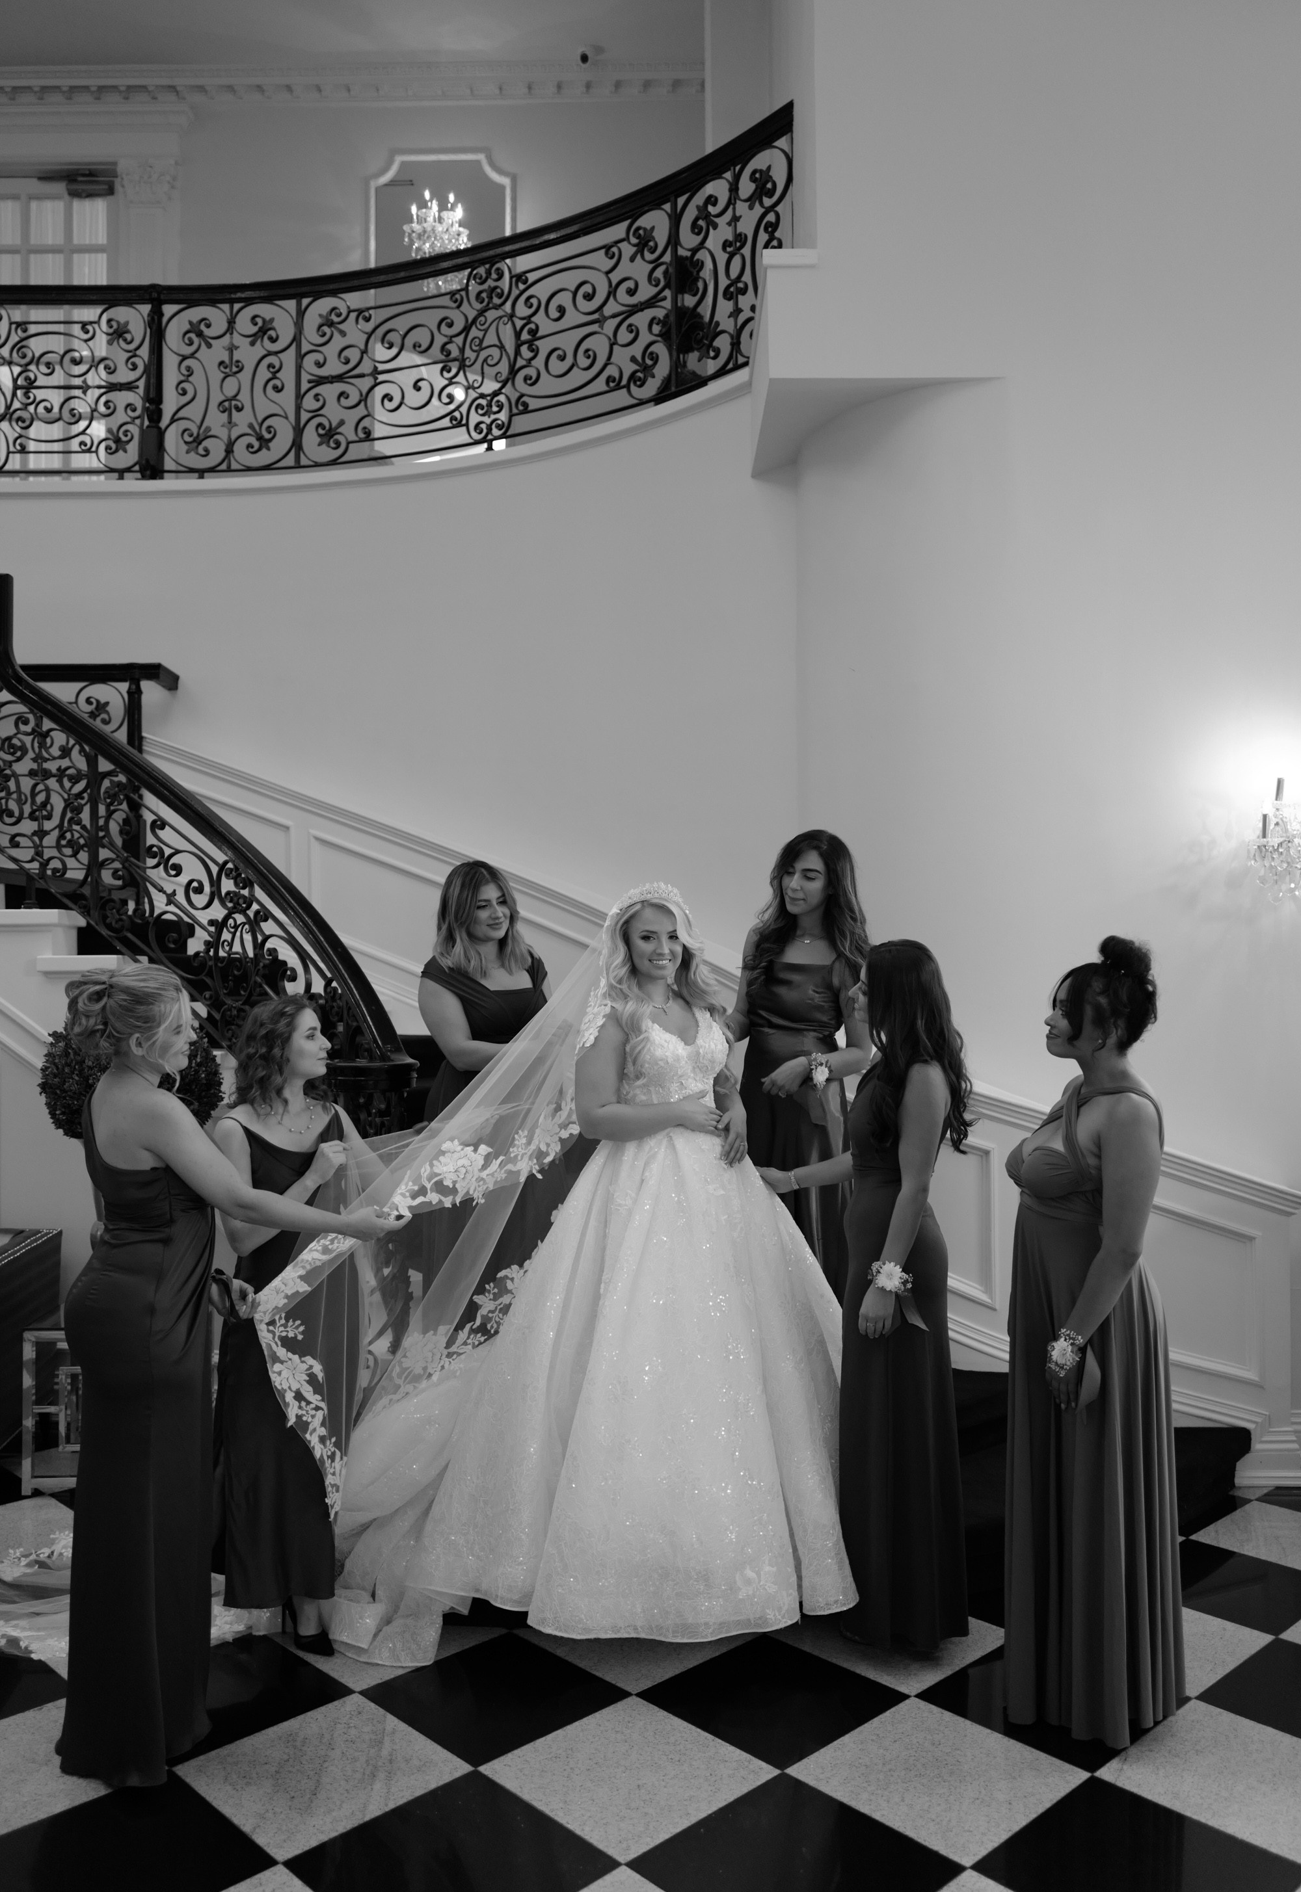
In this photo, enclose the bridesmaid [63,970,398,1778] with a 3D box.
[{"bbox_3d":[-0.910,0.892,3.310,0.730,1.695,0.500,0,0,-35],"label":"bridesmaid"}]

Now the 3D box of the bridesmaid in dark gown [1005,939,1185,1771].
[{"bbox_3d":[0.990,0.862,3.420,0.400,1.757,0.440,0,0,-28],"label":"bridesmaid in dark gown"}]

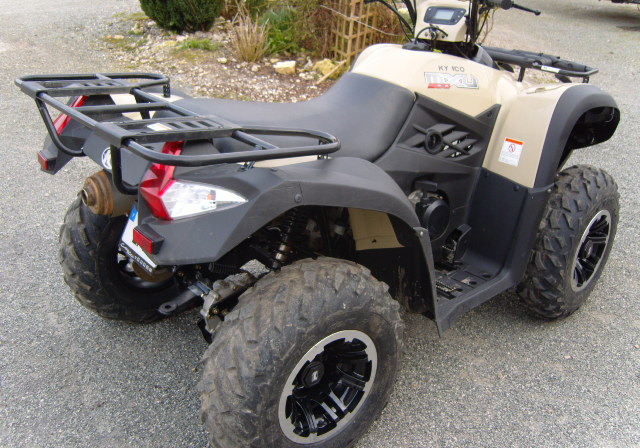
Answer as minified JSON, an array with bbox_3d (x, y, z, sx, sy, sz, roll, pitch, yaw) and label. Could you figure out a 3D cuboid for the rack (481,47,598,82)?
[{"bbox_3d":[0.766,-0.670,2.661,0.340,0.080,0.800,-18,31,-35],"label":"rack"}]

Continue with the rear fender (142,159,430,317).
[{"bbox_3d":[-0.042,0.092,1.755,0.890,0.605,0.310,-18,31,-35],"label":"rear fender"}]

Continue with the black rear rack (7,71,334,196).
[{"bbox_3d":[-0.434,-0.264,1.769,0.510,0.192,1.024,-18,31,-35],"label":"black rear rack"}]

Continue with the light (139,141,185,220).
[{"bbox_3d":[-0.333,-0.104,1.479,0.130,0.145,0.140,-18,31,-35],"label":"light"}]

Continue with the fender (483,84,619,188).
[{"bbox_3d":[0.889,-0.356,2.385,0.670,0.340,0.310,-18,31,-35],"label":"fender"}]

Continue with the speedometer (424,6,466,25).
[{"bbox_3d":[0.455,-0.752,2.342,0.148,0.070,0.030,21,-7,37],"label":"speedometer"}]

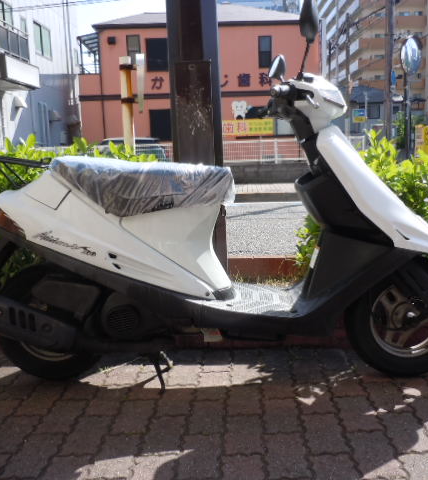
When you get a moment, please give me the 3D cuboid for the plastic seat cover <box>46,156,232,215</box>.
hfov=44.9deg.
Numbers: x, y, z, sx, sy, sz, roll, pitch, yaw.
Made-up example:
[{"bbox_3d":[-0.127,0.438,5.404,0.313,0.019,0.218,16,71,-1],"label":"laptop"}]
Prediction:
[{"bbox_3d":[-0.236,-0.187,1.710,0.610,0.200,0.280,-2,9,4],"label":"plastic seat cover"}]

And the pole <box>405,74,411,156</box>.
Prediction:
[{"bbox_3d":[3.643,-2.167,9.768,0.085,2.600,0.085,-2,9,4],"label":"pole"}]

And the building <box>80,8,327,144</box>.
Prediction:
[{"bbox_3d":[-0.719,-6.116,21.974,8.700,7.000,8.400,-3,9,-4],"label":"building"}]

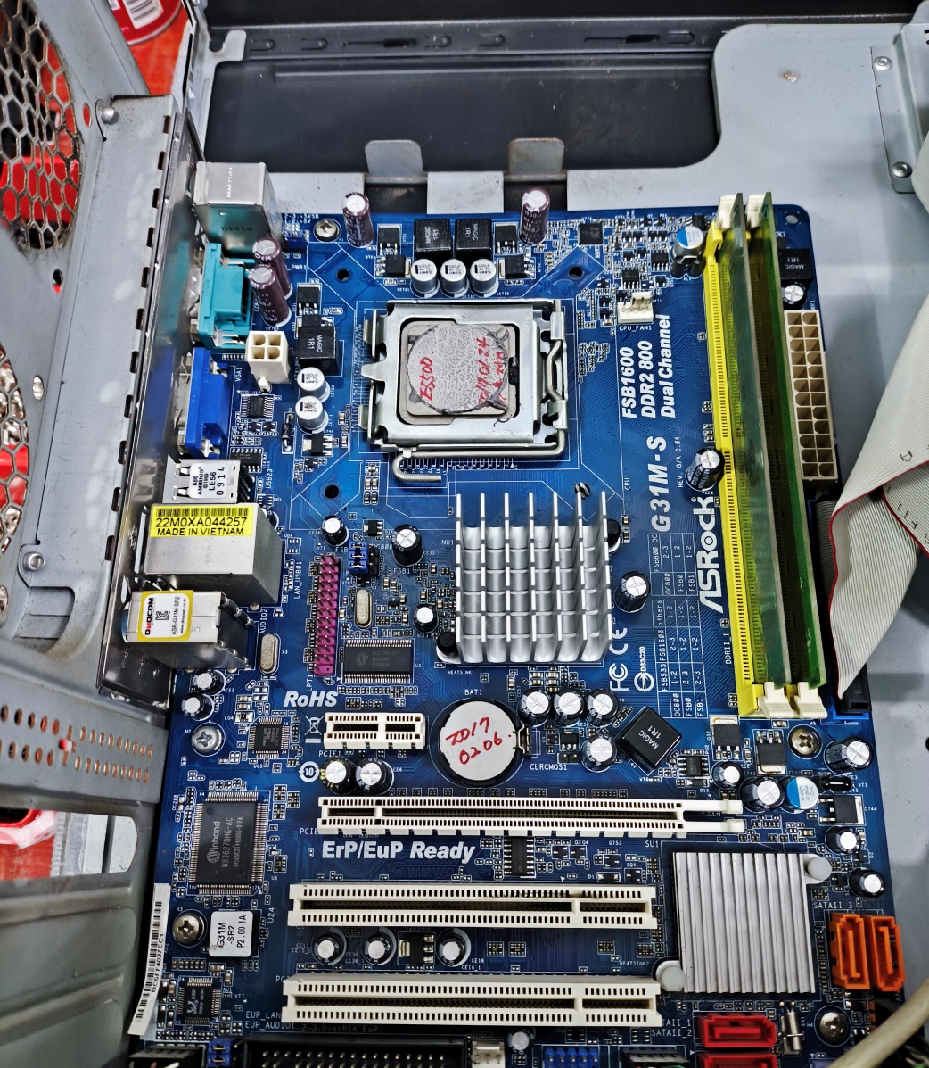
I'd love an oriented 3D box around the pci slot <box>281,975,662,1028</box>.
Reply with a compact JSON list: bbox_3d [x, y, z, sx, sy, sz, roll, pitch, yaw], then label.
[{"bbox_3d":[0.002,0.108,0.208,0.085,0.014,0.009,0,72,1],"label":"pci slot"}]

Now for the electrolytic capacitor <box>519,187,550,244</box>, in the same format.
[{"bbox_3d":[0.021,-0.097,0.273,0.008,0.018,0.008,0,72,1],"label":"electrolytic capacitor"}]

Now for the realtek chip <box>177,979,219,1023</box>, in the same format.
[{"bbox_3d":[-0.064,0.112,0.215,0.009,0.002,0.009,0,72,1],"label":"realtek chip"}]

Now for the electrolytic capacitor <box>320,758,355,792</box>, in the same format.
[{"bbox_3d":[-0.032,0.061,0.228,0.008,0.012,0.008,0,73,1],"label":"electrolytic capacitor"}]

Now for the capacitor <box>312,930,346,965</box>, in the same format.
[{"bbox_3d":[-0.033,0.101,0.219,0.006,0.007,0.006,0,73,1],"label":"capacitor"}]

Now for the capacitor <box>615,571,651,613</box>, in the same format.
[{"bbox_3d":[0.045,0.016,0.241,0.008,0.013,0.008,0,73,1],"label":"capacitor"}]

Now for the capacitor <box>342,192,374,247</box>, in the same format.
[{"bbox_3d":[-0.033,-0.096,0.275,0.008,0.016,0.008,0,73,1],"label":"capacitor"}]

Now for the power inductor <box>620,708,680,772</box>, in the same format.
[{"bbox_3d":[0.047,0.052,0.228,0.011,0.008,0.011,-42,75,-10],"label":"power inductor"}]

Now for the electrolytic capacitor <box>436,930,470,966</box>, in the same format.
[{"bbox_3d":[-0.003,0.101,0.217,0.006,0.007,0.006,0,72,1],"label":"electrolytic capacitor"}]

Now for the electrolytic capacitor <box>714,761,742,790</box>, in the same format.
[{"bbox_3d":[0.067,0.061,0.228,0.006,0.007,0.006,0,72,1],"label":"electrolytic capacitor"}]

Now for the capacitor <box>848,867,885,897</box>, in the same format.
[{"bbox_3d":[0.098,0.085,0.217,0.006,0.006,0.006,0,72,1],"label":"capacitor"}]

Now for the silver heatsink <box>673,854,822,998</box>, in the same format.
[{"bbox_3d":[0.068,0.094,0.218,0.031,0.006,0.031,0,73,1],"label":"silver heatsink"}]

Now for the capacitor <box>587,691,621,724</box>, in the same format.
[{"bbox_3d":[0.035,0.045,0.232,0.008,0.011,0.008,0,72,1],"label":"capacitor"}]

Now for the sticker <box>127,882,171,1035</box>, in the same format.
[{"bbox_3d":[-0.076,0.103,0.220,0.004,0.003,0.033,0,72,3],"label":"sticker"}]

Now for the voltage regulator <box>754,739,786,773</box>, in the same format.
[{"bbox_3d":[0.078,0.056,0.228,0.007,0.002,0.009,0,72,3],"label":"voltage regulator"}]

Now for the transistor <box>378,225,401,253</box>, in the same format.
[{"bbox_3d":[-0.024,-0.093,0.281,0.007,0.002,0.010,0,72,1],"label":"transistor"}]

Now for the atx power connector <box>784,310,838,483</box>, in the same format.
[{"bbox_3d":[0.096,-0.037,0.254,0.010,0.013,0.052,0,72,1],"label":"atx power connector"}]

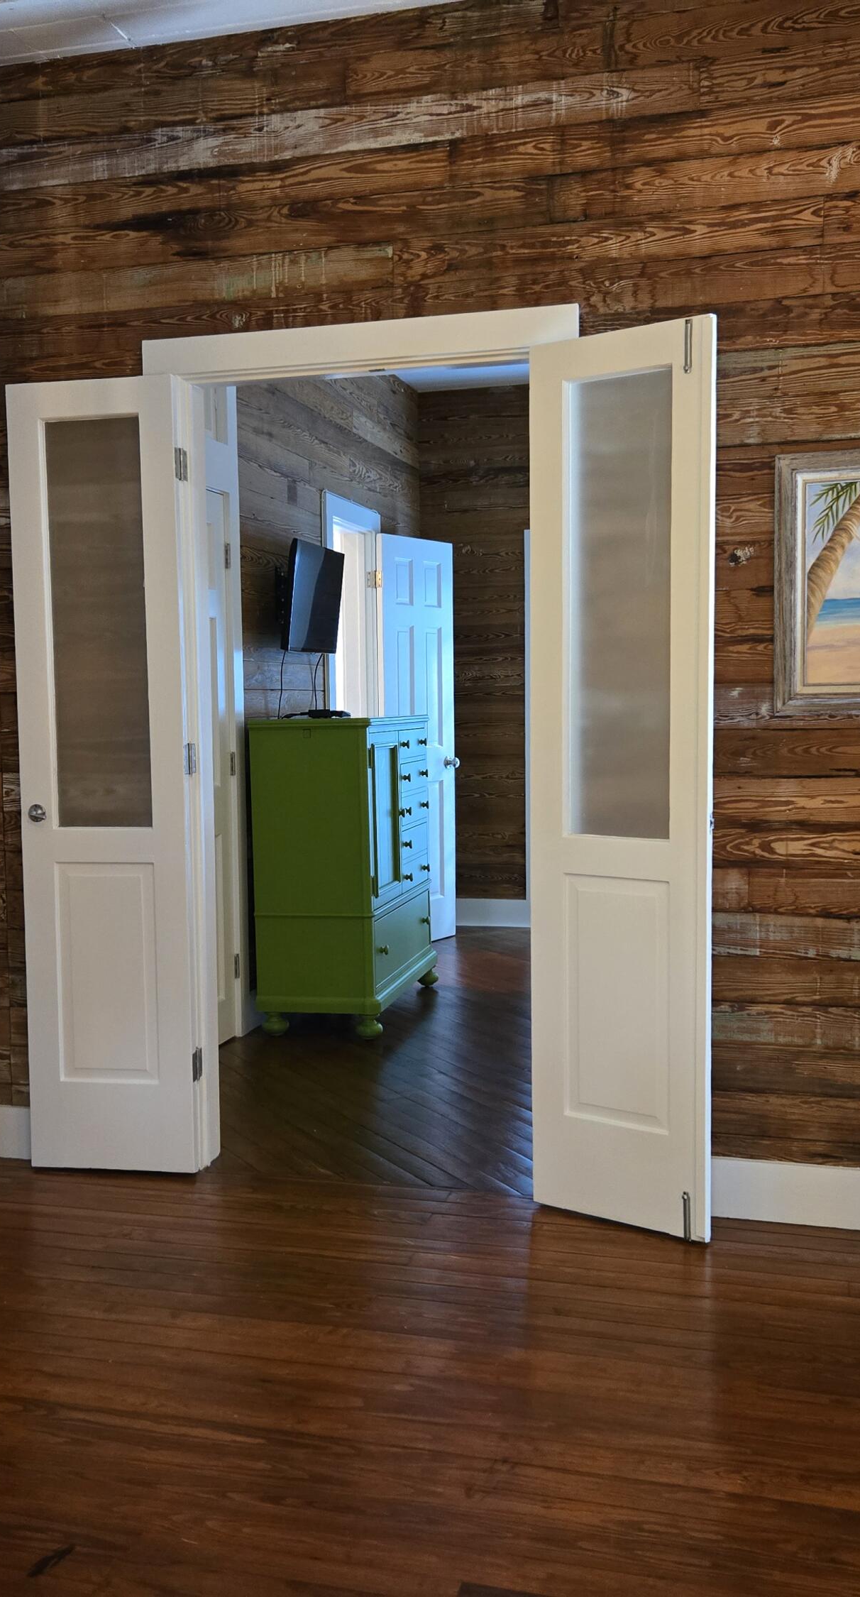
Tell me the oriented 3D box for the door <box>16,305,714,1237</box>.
[{"bbox_3d":[-0.203,-0.076,3.471,1.780,2.149,0.255,1,4,15],"label":"door"}]

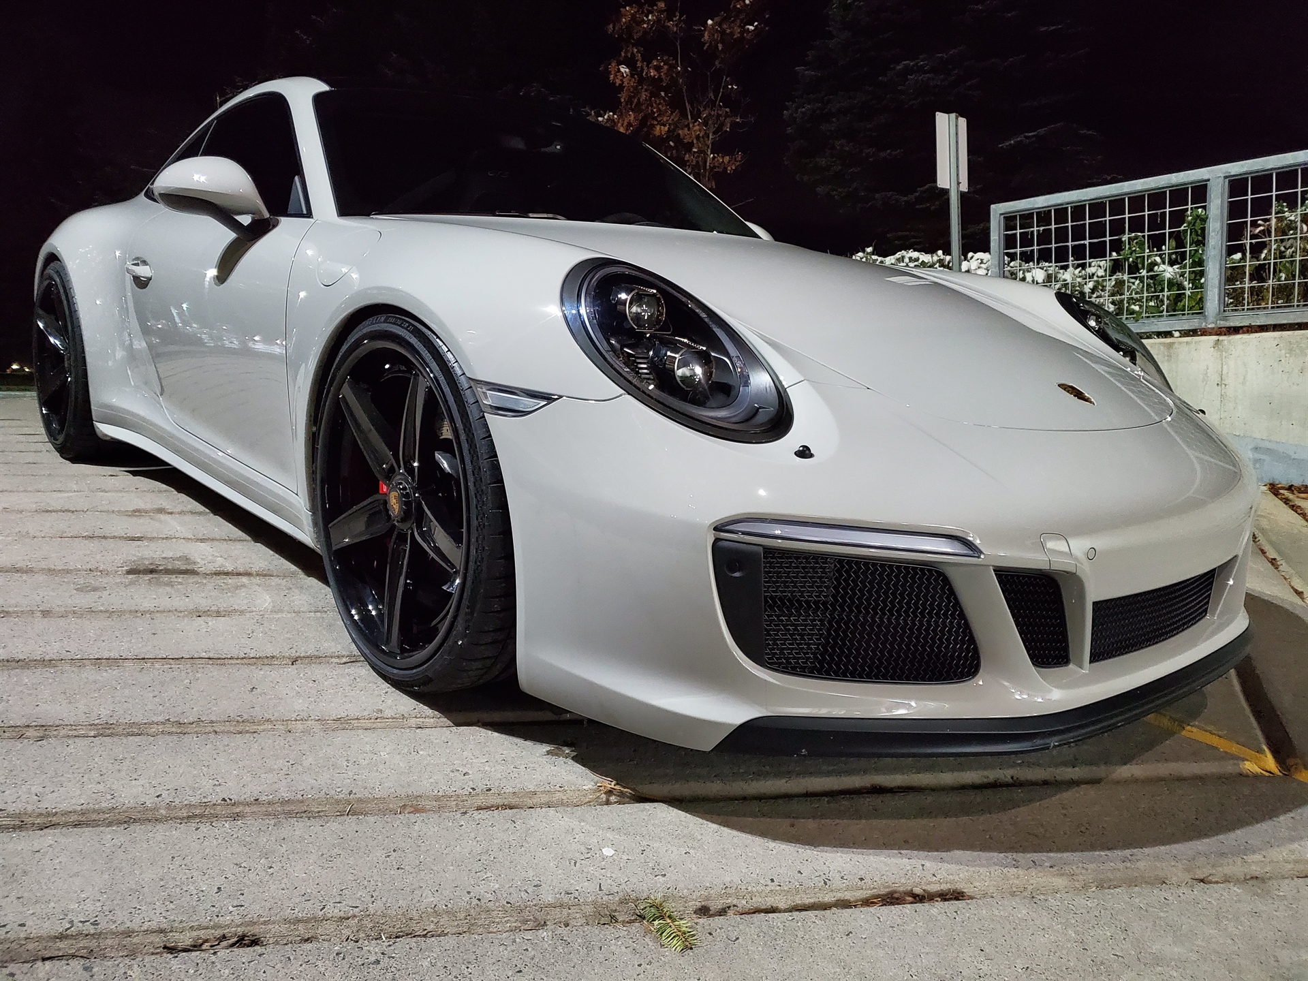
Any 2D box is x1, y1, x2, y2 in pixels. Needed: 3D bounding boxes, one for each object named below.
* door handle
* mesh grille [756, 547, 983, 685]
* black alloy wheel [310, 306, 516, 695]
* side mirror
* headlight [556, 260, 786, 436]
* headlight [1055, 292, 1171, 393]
[{"bbox_3d":[-1.417,-0.597,2.701,0.055,0.075,0.180,-7,16,-41],"label":"door handle"},{"bbox_3d":[0.295,0.160,1.319,0.330,0.175,0.065,0,12,-15],"label":"mesh grille"},{"bbox_3d":[-0.365,0.006,1.748,0.265,0.684,0.686,-7,16,-40],"label":"black alloy wheel"},{"bbox_3d":[-0.938,-0.633,2.135,0.235,0.170,0.185,-7,16,-41],"label":"side mirror"},{"bbox_3d":[0.032,-0.203,1.357,0.250,0.225,0.345,-7,16,-41],"label":"headlight"},{"bbox_3d":[1.079,-0.333,2.285,0.250,0.225,0.345,-7,16,-41],"label":"headlight"}]

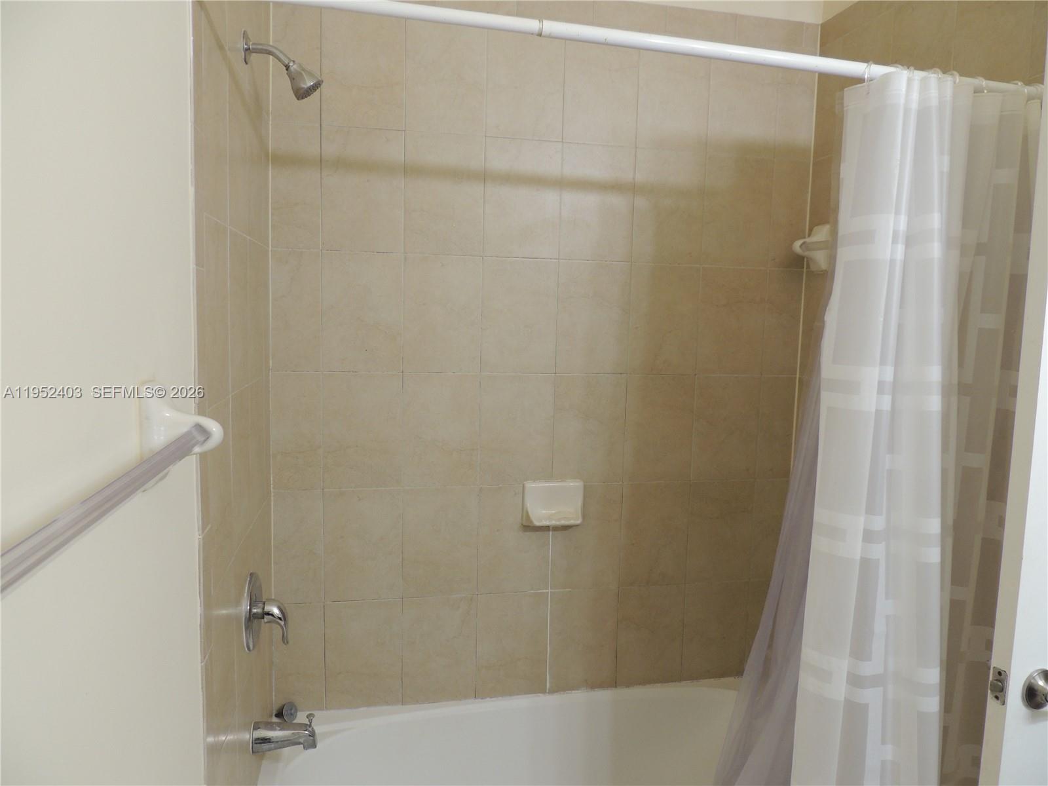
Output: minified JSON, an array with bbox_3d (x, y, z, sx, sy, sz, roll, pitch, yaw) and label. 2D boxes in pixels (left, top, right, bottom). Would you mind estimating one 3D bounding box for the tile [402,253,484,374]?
[{"bbox_3d":[-0.213,-0.206,1.921,0.204,0.306,0.010,0,6,-11],"label":"tile"}]

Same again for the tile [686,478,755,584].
[{"bbox_3d":[0.574,0.405,2.129,0.201,0.302,0.009,0,7,-12],"label":"tile"}]

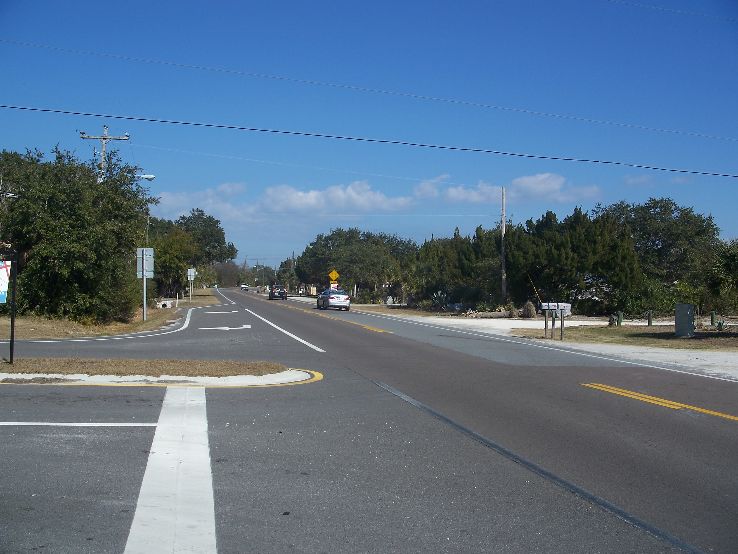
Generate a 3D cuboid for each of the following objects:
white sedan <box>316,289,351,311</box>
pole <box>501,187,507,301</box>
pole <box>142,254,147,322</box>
[{"bbox_3d":[-2.579,1.654,57.000,1.820,1.470,4.800,0,0,-12],"label":"white sedan"},{"bbox_3d":[8.646,-1.792,50.500,0.260,8.000,0.260,0,0,-12],"label":"pole"},{"bbox_3d":[-10.934,0.473,38.500,0.100,3.400,0.100,0,0,-12],"label":"pole"}]

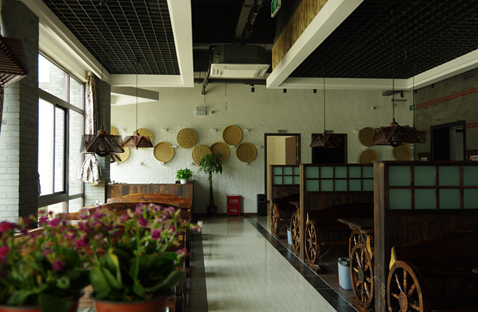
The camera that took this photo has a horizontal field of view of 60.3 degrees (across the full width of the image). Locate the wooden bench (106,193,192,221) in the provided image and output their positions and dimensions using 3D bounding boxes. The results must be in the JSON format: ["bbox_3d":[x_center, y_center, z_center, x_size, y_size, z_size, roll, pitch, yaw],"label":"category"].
[{"bbox_3d":[-1.636,1.103,7.473,1.599,0.804,0.600,0,-2,-6],"label":"wooden bench"}]

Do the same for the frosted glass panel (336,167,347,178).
[{"bbox_3d":[1.495,0.242,5.969,0.178,0.171,0.015,0,-1,-6],"label":"frosted glass panel"}]

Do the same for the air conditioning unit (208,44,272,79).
[{"bbox_3d":[-0.003,-1.590,6.963,0.940,0.330,0.940,0,-1,-6],"label":"air conditioning unit"}]

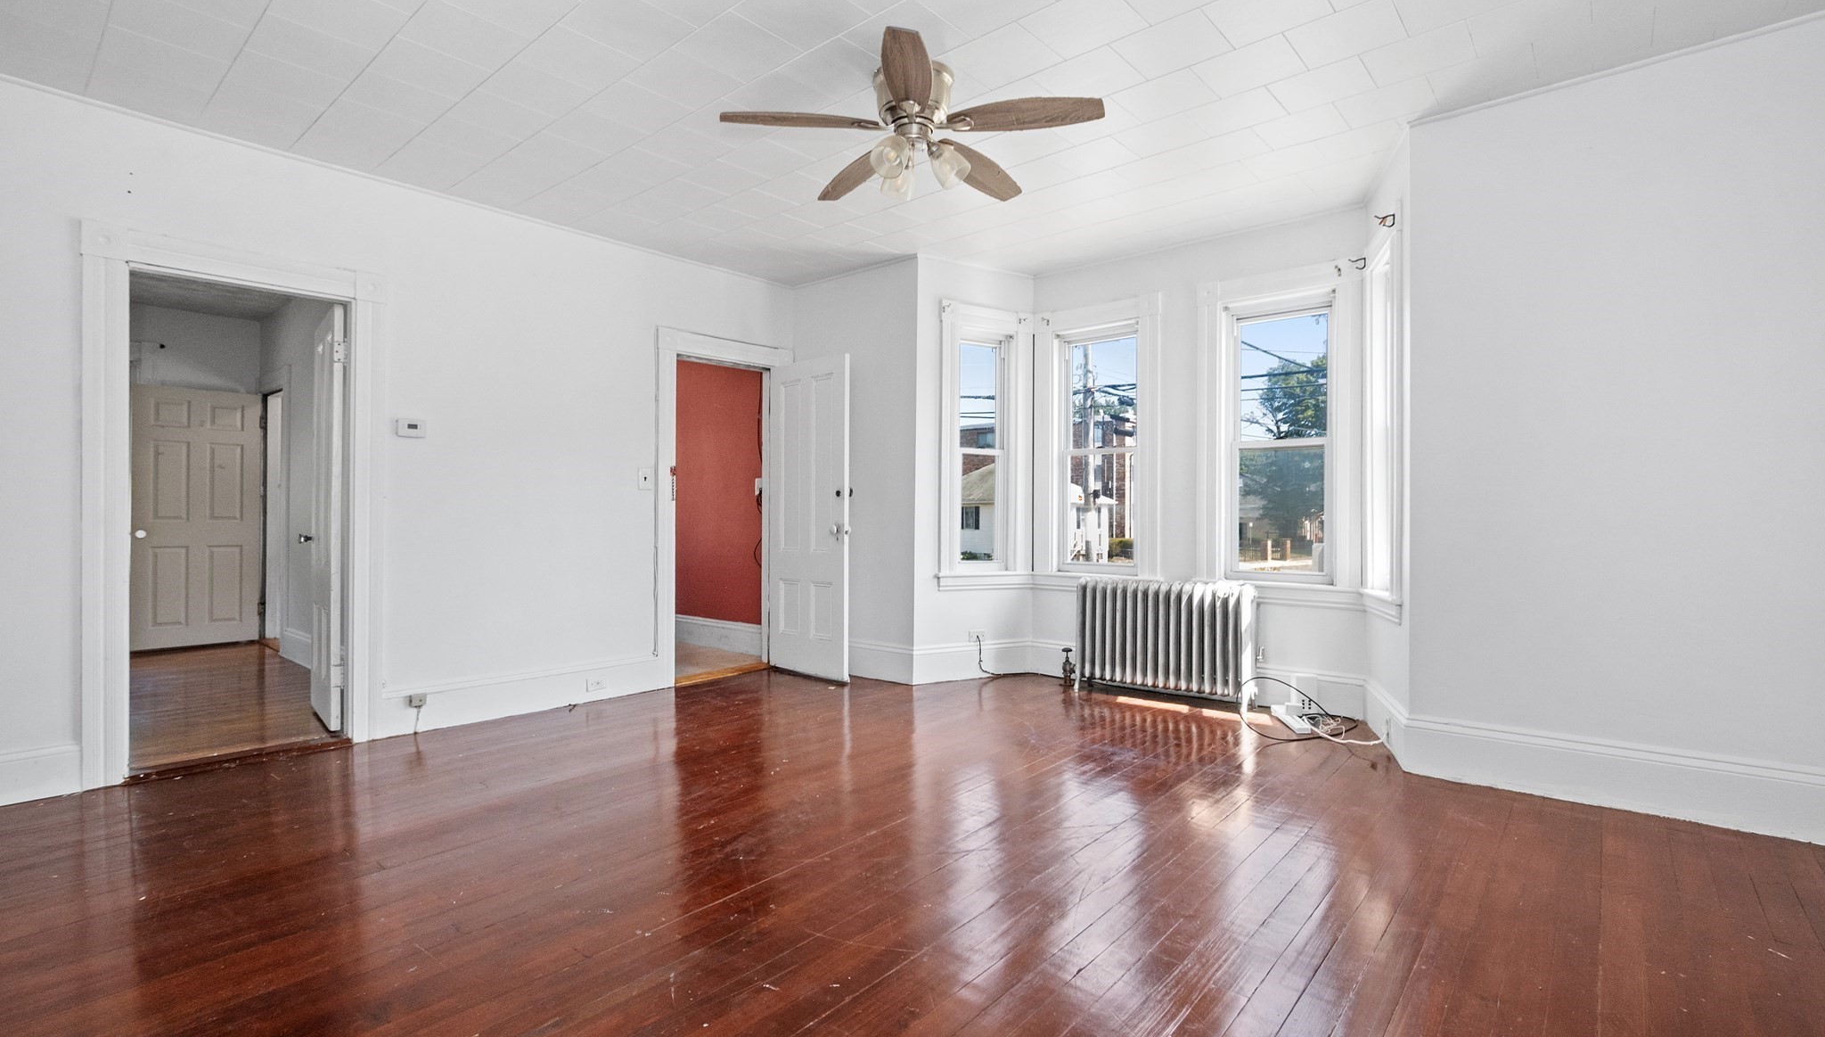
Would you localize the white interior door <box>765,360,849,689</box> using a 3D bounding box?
[{"bbox_3d":[-0.690,0.000,5.060,0.710,2.070,0.040,0,0,37],"label":"white interior door"}]

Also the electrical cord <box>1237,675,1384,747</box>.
[{"bbox_3d":[1.970,0.950,3.800,0.620,0.200,0.560,0,0,35],"label":"electrical cord"}]

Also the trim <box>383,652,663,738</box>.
[{"bbox_3d":[-2.037,0.942,4.163,0.025,0.210,1.500,0,0,44],"label":"trim"}]

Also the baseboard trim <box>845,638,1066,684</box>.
[{"bbox_3d":[0.300,0.927,4.943,1.410,0.235,0.300,0,0,-6],"label":"baseboard trim"}]

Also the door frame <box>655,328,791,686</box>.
[{"bbox_3d":[-1.225,-0.060,5.050,0.130,2.210,1.050,0,0,44],"label":"door frame"}]

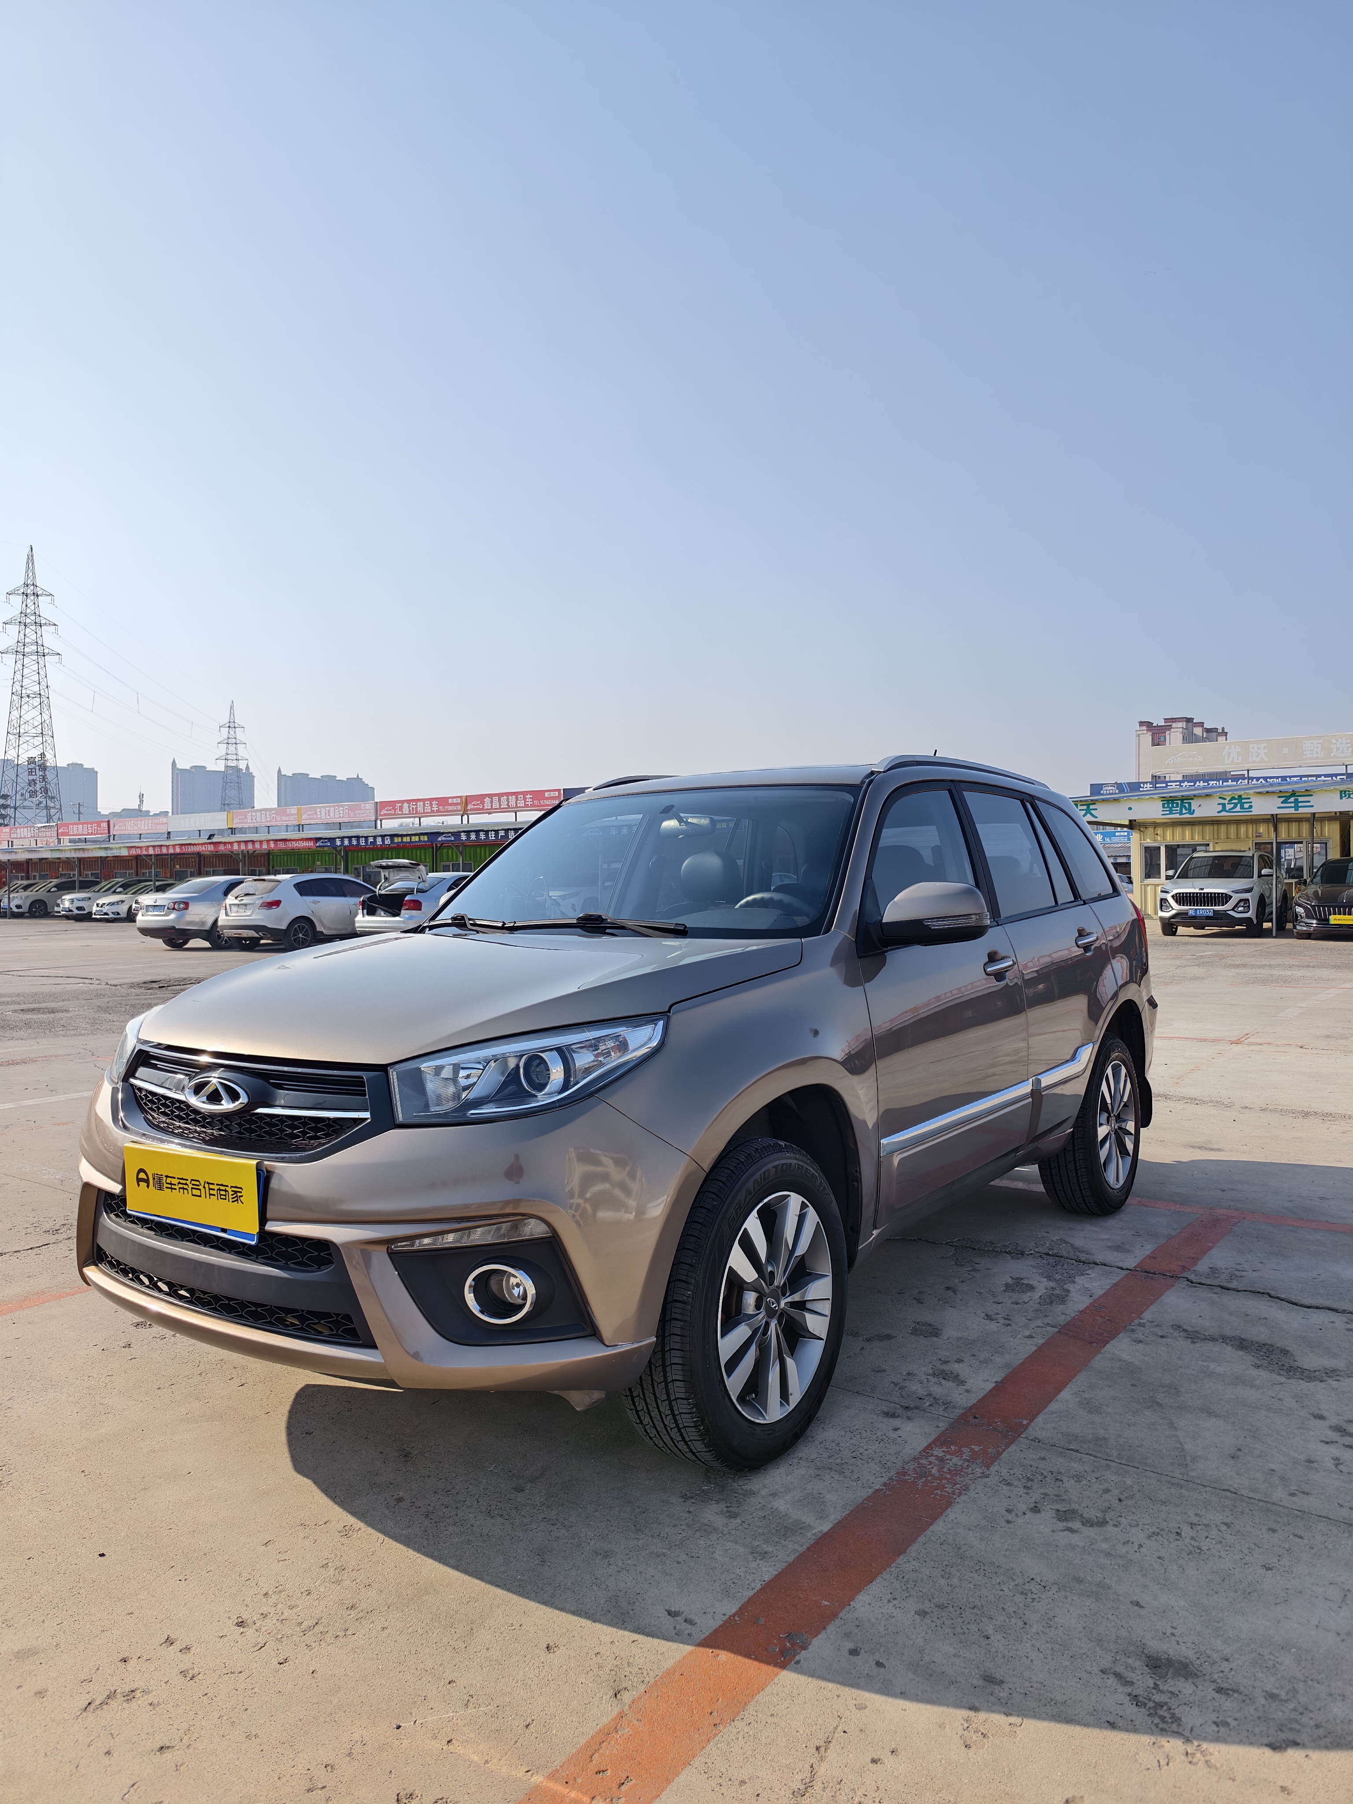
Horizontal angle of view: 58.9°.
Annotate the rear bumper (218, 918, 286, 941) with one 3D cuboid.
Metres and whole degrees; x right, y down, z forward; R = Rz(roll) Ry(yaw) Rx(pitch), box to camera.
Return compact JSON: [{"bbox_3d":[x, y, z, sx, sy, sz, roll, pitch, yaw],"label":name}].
[{"bbox_3d":[-8.135,0.543,23.100,1.750,0.450,0.560,0,0,36],"label":"rear bumper"}]

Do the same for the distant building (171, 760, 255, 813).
[{"bbox_3d":[-317.202,-47.725,820.000,53.000,97.000,17.000,0,0,-25],"label":"distant building"}]

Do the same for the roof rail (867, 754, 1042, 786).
[{"bbox_3d":[1.037,-0.426,4.176,0.085,0.095,1.500,0,0,36],"label":"roof rail"}]

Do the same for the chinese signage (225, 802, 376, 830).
[{"bbox_3d":[-13.500,-3.050,42.500,8.900,0.740,0.150,0,0,36],"label":"chinese signage"}]

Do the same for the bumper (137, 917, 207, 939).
[{"bbox_3d":[-9.808,0.521,23.300,1.750,0.450,0.560,0,0,36],"label":"bumper"}]

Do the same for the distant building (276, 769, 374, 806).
[{"bbox_3d":[-247.407,-45.926,840.000,62.000,94.000,16.000,0,0,-33],"label":"distant building"}]

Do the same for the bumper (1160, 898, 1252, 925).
[{"bbox_3d":[10.345,0.187,23.400,1.850,0.550,0.600,0,0,36],"label":"bumper"}]

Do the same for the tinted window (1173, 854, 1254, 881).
[{"bbox_3d":[10.900,-0.686,24.300,1.500,0.550,0.600,0,0,36],"label":"tinted window"}]

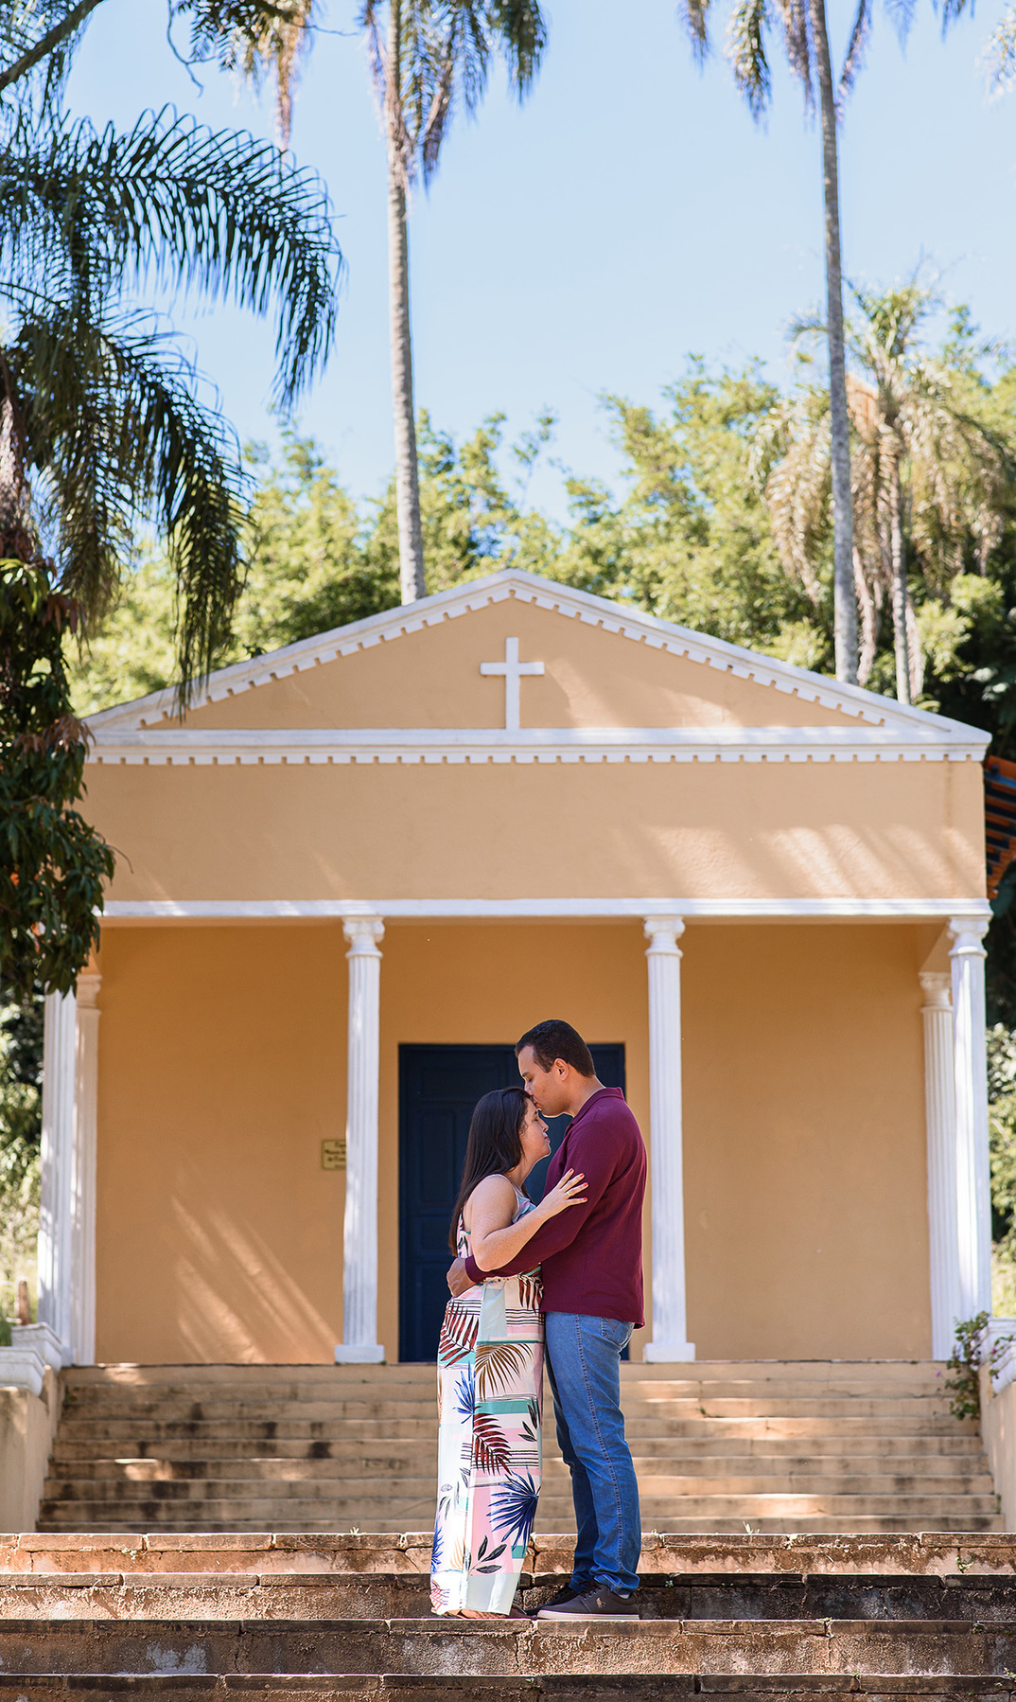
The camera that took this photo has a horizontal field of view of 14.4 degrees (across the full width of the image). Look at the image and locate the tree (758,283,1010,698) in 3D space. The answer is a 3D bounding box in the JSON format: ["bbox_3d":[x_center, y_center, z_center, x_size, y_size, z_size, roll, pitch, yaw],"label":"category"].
[{"bbox_3d":[5.145,-0.495,53.482,3.400,15.000,3.400,0,-13,0],"label":"tree"}]

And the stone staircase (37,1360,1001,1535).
[{"bbox_3d":[0.075,4.328,28.302,6.700,1.700,2.500,0,-13,0],"label":"stone staircase"}]

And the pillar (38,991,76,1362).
[{"bbox_3d":[-3.402,2.189,30.284,0.380,3.380,0.380,0,-13,0],"label":"pillar"}]

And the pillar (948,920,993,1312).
[{"bbox_3d":[3.505,2.173,30.288,0.380,3.380,0.380,0,-13,0],"label":"pillar"}]

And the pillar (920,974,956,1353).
[{"bbox_3d":[3.497,2.623,32.236,0.372,3.380,0.372,0,-13,0],"label":"pillar"}]

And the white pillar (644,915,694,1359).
[{"bbox_3d":[1.204,2.178,30.286,0.380,3.380,0.380,0,-13,0],"label":"white pillar"}]

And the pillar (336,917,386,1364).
[{"bbox_3d":[-1.099,2.184,30.285,0.380,3.380,0.380,0,-13,0],"label":"pillar"}]

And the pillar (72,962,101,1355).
[{"bbox_3d":[-3.428,2.639,32.232,0.372,3.380,0.372,0,-13,0],"label":"pillar"}]

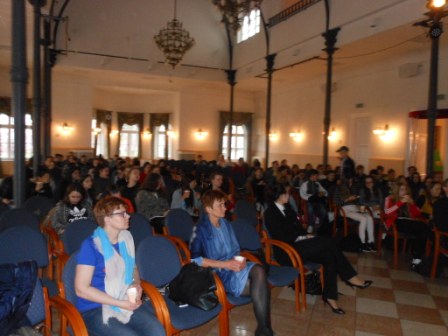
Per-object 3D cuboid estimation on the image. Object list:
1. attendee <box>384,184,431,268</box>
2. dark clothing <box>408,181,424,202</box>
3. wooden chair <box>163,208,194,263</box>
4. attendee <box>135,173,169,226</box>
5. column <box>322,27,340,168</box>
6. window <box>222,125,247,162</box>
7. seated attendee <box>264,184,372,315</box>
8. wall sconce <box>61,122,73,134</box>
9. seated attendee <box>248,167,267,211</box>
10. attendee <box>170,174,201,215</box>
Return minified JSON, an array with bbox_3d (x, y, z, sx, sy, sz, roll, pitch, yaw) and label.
[{"bbox_3d":[2.645,0.809,5.274,0.530,1.200,0.700,0,4,-14],"label":"attendee"},{"bbox_3d":[3.463,0.497,6.536,0.420,0.520,0.300,-1,4,-30],"label":"dark clothing"},{"bbox_3d":[-0.338,0.943,4.149,0.580,0.900,0.580,4,4,37],"label":"wooden chair"},{"bbox_3d":[-1.014,0.707,5.573,0.780,1.230,0.500,3,4,34],"label":"attendee"},{"bbox_3d":[2.735,-1.231,9.441,0.400,4.760,0.400,0,4,-25],"label":"column"},{"bbox_3d":[0.581,-1.293,19.157,1.450,1.950,0.200,0,4,-25],"label":"window"},{"bbox_3d":[0.994,0.830,3.975,0.920,1.250,0.580,4,4,37],"label":"seated attendee"},{"bbox_3d":[-7.127,-1.765,16.400,0.550,0.420,0.280,0,4,-24],"label":"wall sconce"},{"bbox_3d":[0.718,0.617,7.549,0.500,1.240,0.780,0,4,-20],"label":"seated attendee"},{"bbox_3d":[-0.554,0.711,5.903,0.500,1.200,0.780,-2,5,-43],"label":"attendee"}]

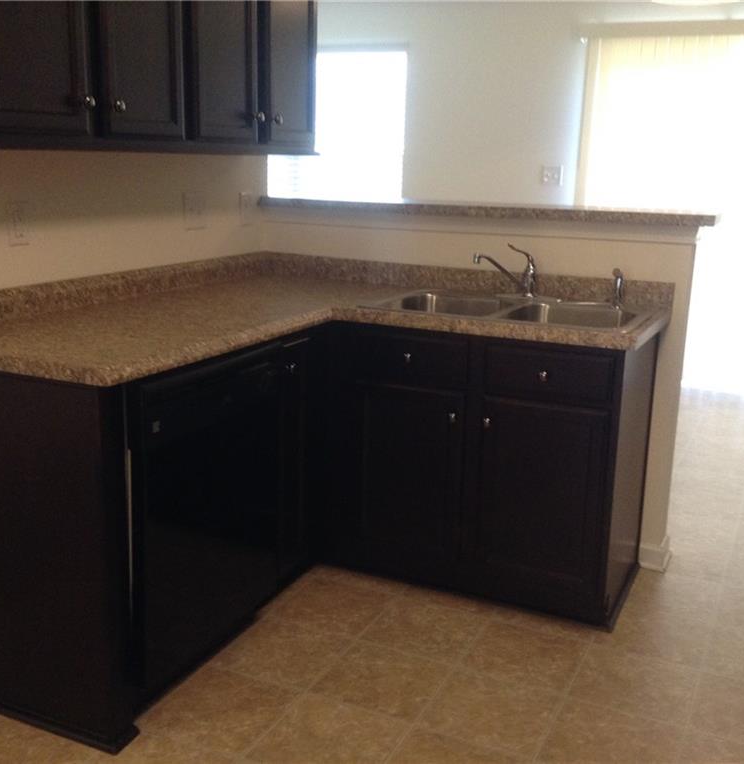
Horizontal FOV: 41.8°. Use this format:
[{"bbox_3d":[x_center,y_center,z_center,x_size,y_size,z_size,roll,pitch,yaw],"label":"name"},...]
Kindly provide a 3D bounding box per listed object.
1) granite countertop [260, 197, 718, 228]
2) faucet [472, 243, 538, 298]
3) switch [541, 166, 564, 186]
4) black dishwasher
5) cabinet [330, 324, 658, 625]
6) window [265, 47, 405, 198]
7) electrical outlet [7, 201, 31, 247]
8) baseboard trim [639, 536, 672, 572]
[{"bbox_3d":[0.394,-0.625,3.536,1.686,0.038,0.337,7,14,24],"label":"granite countertop"},{"bbox_3d":[0.461,-0.370,3.279,0.238,0.179,0.084,-4,14,-23],"label":"faucet"},{"bbox_3d":[1.177,-1.344,6.359,0.142,0.118,0.012,7,14,24],"label":"switch"},{"bbox_3d":[-0.667,0.307,2.670,0.610,0.818,0.628,7,14,24],"label":"black dishwasher"},{"bbox_3d":[0.405,0.220,3.230,0.913,0.868,0.620,7,14,24],"label":"cabinet"},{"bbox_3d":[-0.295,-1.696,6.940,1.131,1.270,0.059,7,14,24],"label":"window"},{"bbox_3d":[-0.954,-0.428,2.639,0.010,0.118,0.075,7,14,24],"label":"electrical outlet"},{"bbox_3d":[1.010,0.586,3.440,0.097,0.087,0.169,7,14,24],"label":"baseboard trim"}]

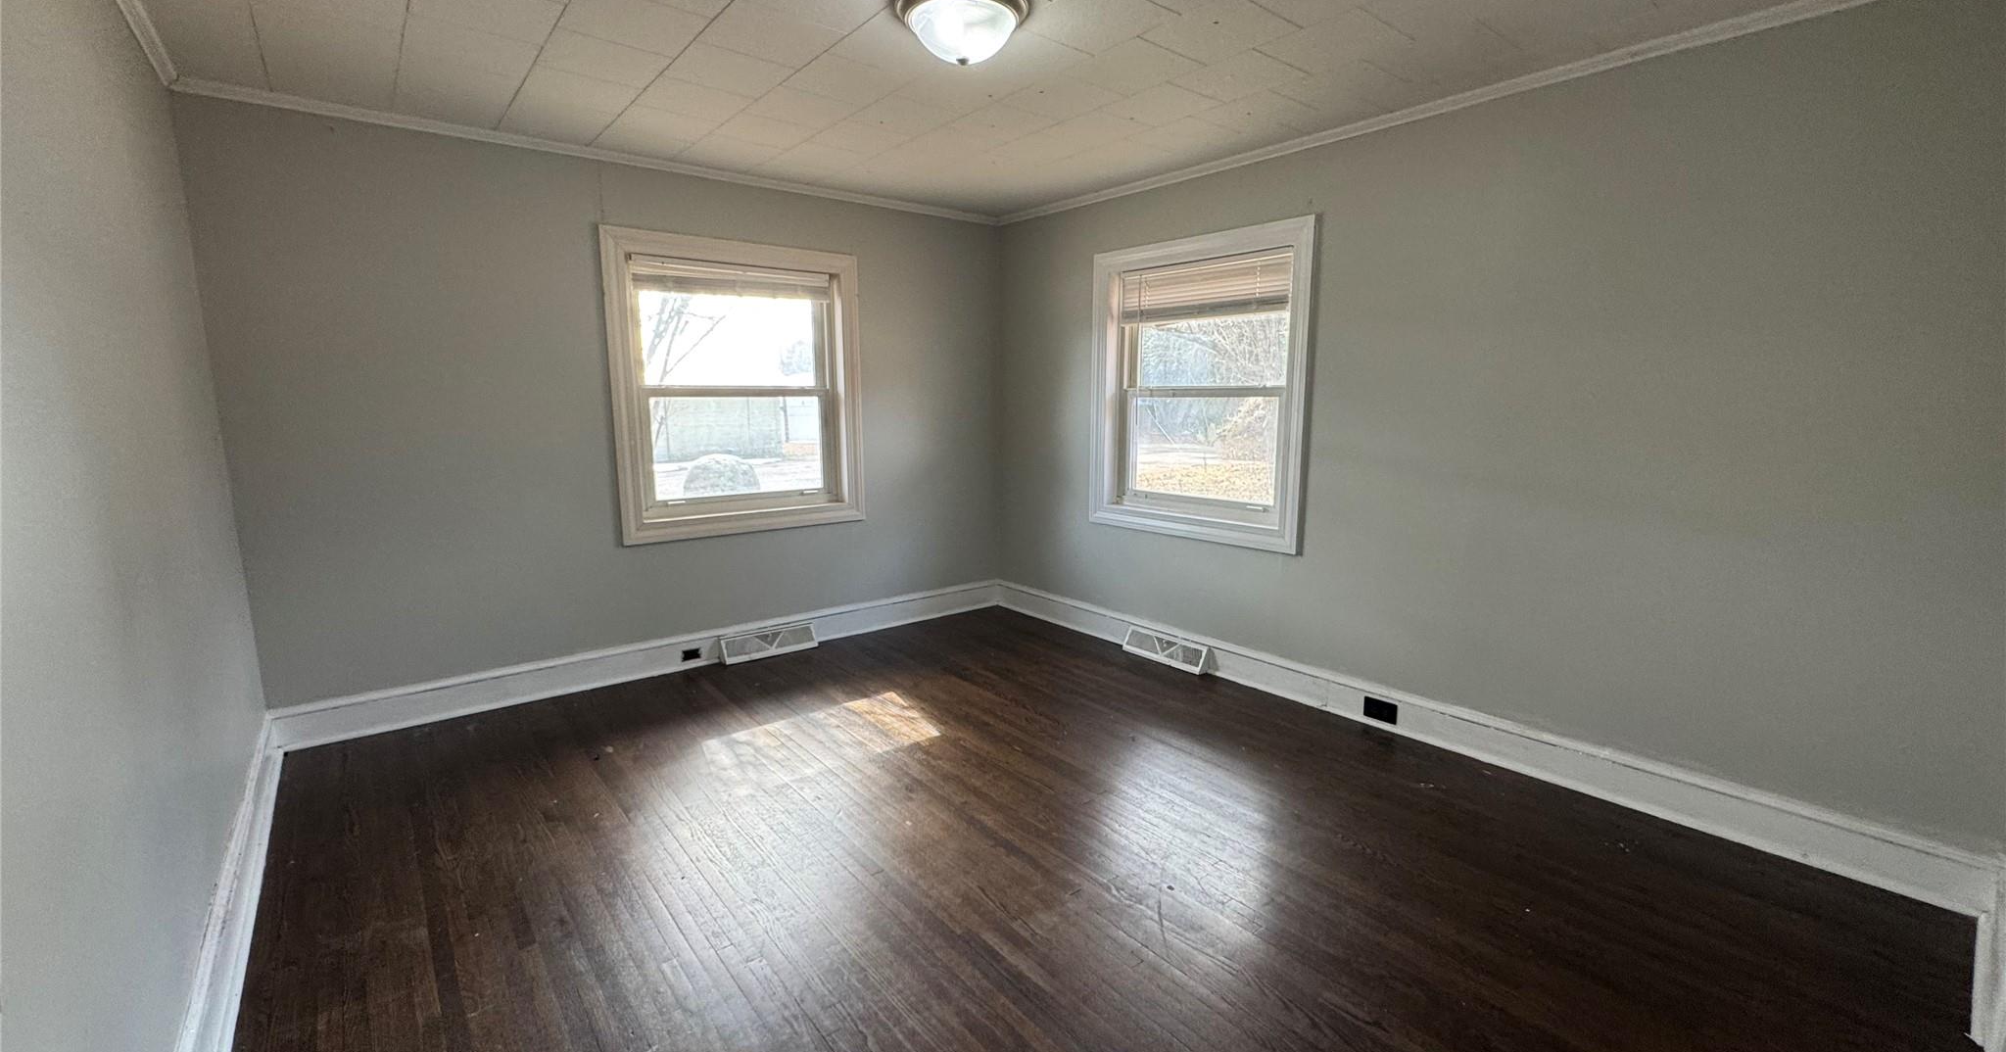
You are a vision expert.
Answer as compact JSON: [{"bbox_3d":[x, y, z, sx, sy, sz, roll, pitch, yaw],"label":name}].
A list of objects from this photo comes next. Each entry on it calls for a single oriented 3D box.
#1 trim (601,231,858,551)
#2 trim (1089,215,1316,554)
[{"bbox_3d":[-1.189,-0.620,3.731,1.154,1.298,0.150,-7,12,-38],"label":"trim"},{"bbox_3d":[0.848,-0.597,3.603,0.150,1.292,1.154,-7,12,-38],"label":"trim"}]

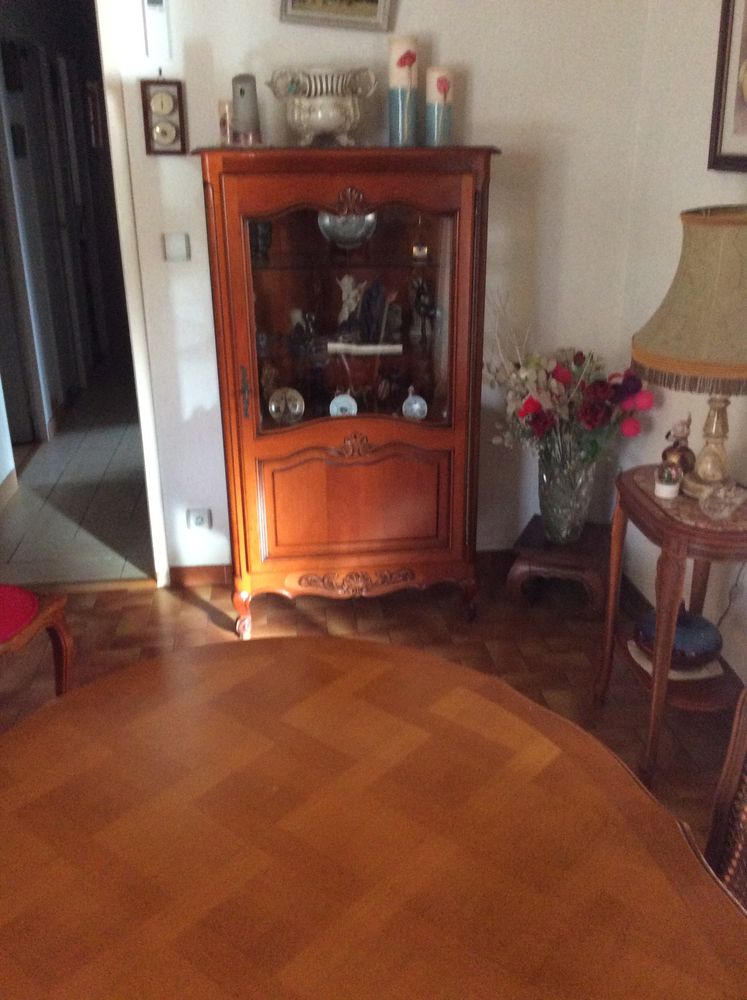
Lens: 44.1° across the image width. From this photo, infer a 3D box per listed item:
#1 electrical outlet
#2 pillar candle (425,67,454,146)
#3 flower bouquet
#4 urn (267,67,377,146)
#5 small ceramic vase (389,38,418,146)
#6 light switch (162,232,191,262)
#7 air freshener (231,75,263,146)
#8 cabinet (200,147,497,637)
[{"bbox_3d":[-0.608,0.069,3.237,0.082,0.081,0.016,-3,22,-7],"label":"electrical outlet"},{"bbox_3d":[0.186,-1.129,2.655,0.077,0.207,0.077,-3,22,-7],"label":"pillar candle"},{"bbox_3d":[0.620,-0.171,3.049,0.503,0.681,0.424,-3,22,-7],"label":"flower bouquet"},{"bbox_3d":[-0.145,-1.109,2.612,0.308,0.205,0.202,-3,22,-7],"label":"urn"},{"bbox_3d":[0.086,-1.169,2.659,0.082,0.285,0.082,-3,19,-7],"label":"small ceramic vase"},{"bbox_3d":[-0.615,-0.790,2.893,0.082,0.086,0.016,-3,22,-7],"label":"light switch"},{"bbox_3d":[-0.359,-1.092,2.590,0.083,0.186,0.083,-3,22,-7],"label":"air freshener"},{"bbox_3d":[-0.085,-0.329,2.937,0.829,1.485,0.390,-3,22,-7],"label":"cabinet"}]

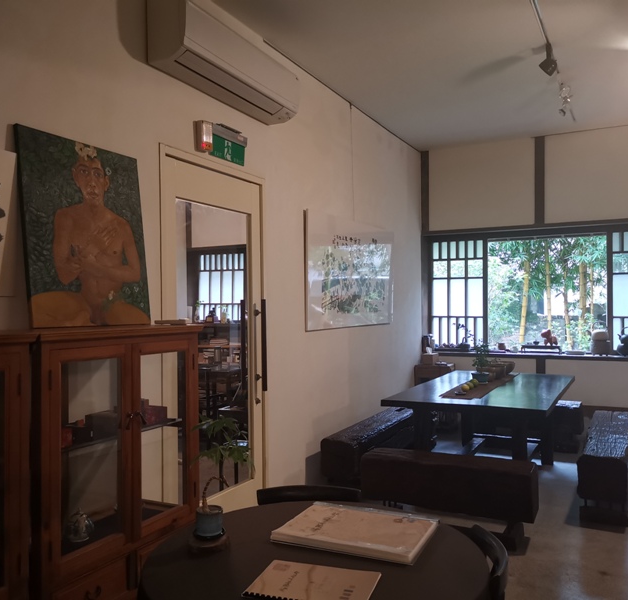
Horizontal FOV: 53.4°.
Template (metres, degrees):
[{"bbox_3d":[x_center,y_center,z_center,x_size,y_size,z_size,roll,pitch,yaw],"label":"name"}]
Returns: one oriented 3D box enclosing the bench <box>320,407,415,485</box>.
[{"bbox_3d":[0.568,1.141,4.774,0.286,0.427,1.821,-1,-1,27],"label":"bench"}]

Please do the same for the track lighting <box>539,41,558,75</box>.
[{"bbox_3d":[1.466,-1.504,3.902,0.115,0.200,0.090,-1,-1,18],"label":"track lighting"}]

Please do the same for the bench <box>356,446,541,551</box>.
[{"bbox_3d":[0.769,1.132,3.562,0.960,0.417,0.321,-1,-1,27],"label":"bench"}]

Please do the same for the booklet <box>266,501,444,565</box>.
[{"bbox_3d":[0.100,0.561,1.513,0.348,0.028,0.222,-1,-1,27],"label":"booklet"}]

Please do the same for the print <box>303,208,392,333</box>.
[{"bbox_3d":[0.339,-0.203,4.971,0.029,0.840,1.742,-1,-1,27],"label":"print"}]

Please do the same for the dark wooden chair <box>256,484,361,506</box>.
[{"bbox_3d":[-0.006,0.953,1.707,0.480,0.750,0.480,0,-1,-1],"label":"dark wooden chair"}]

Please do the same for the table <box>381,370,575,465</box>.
[{"bbox_3d":[1.319,0.993,4.646,1.014,0.706,1.960,-1,-1,27],"label":"table"}]

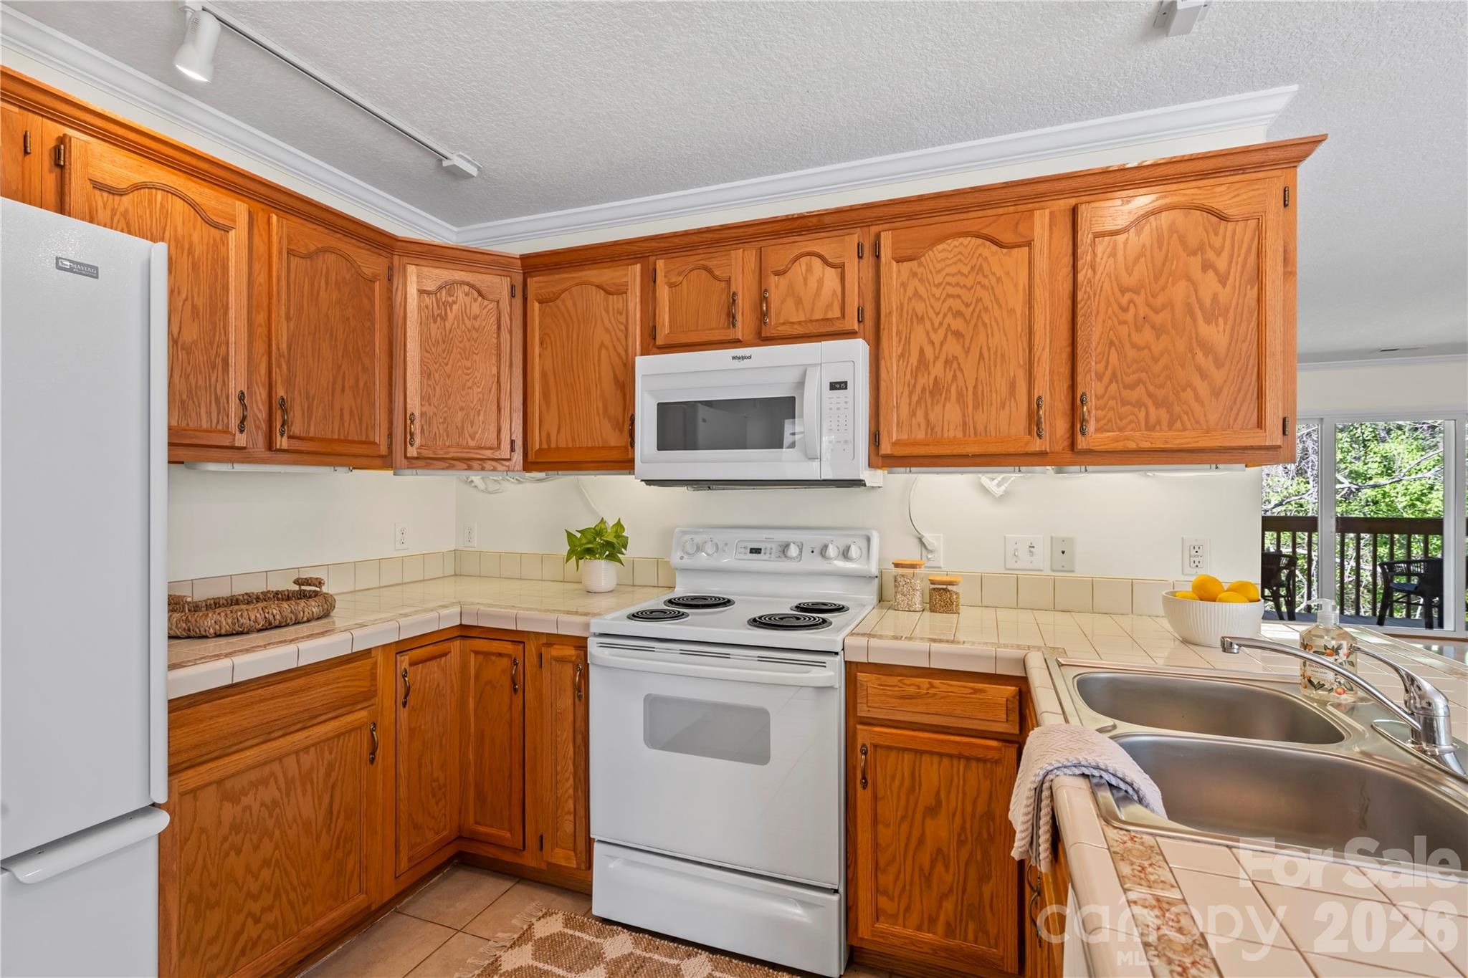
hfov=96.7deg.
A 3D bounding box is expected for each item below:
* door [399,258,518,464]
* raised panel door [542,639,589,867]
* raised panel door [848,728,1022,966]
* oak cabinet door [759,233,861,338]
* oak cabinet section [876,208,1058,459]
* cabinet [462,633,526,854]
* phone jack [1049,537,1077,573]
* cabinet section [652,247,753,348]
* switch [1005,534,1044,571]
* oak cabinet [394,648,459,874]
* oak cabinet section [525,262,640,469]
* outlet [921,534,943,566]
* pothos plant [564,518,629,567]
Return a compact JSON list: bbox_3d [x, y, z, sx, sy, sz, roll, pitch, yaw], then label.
[{"bbox_3d":[-0.988,-0.447,2.362,0.352,0.685,0.025,0,0,-24],"label":"door"},{"bbox_3d":[-0.526,0.832,2.040,0.163,0.685,0.022,0,0,20],"label":"raised panel door"},{"bbox_3d":[0.512,0.901,1.662,0.387,0.559,0.021,0,0,20],"label":"raised panel door"},{"bbox_3d":[0.240,-0.637,2.077,0.310,0.299,0.021,0,0,20],"label":"oak cabinet door"},{"bbox_3d":[0.675,-0.447,1.932,0.468,0.686,0.023,0,0,21],"label":"oak cabinet section"},{"bbox_3d":[-0.804,0.850,2.180,0.267,0.680,0.022,0,0,21],"label":"cabinet"},{"bbox_3d":[1.059,0.209,2.099,0.071,0.114,0.010,0,0,20],"label":"phone jack"},{"bbox_3d":[-0.114,-0.645,2.228,0.330,0.303,0.023,0,0,21],"label":"cabinet section"},{"bbox_3d":[0.951,0.210,2.138,0.116,0.114,0.013,0,0,20],"label":"switch"},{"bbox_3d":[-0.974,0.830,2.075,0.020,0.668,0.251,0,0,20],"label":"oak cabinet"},{"bbox_3d":[-0.543,-0.445,2.360,0.467,0.678,0.020,0,0,20],"label":"oak cabinet section"},{"bbox_3d":[0.681,0.214,2.238,0.071,0.114,0.012,0,0,20],"label":"outlet"},{"bbox_3d":[-0.531,0.212,2.539,0.235,0.200,0.210,0,0,21],"label":"pothos plant"}]

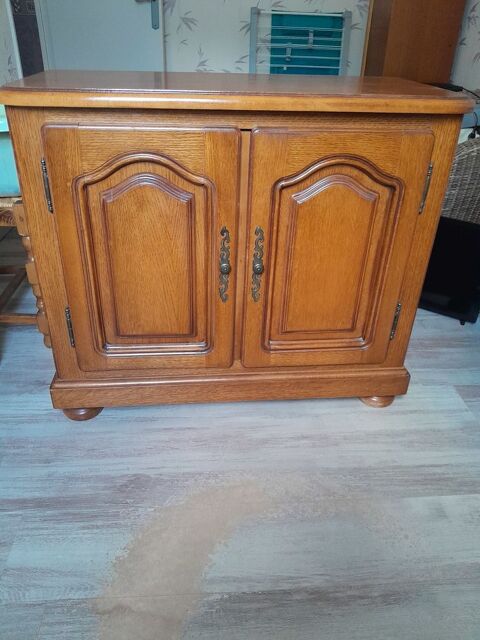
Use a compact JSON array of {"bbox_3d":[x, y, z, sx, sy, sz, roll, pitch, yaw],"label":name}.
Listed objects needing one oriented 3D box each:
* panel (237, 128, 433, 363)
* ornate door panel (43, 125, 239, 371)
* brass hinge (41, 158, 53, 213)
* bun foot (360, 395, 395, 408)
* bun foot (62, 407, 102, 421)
[{"bbox_3d":[0.206,-0.133,1.120,0.384,0.583,0.029,-1,30,-6],"label":"panel"},{"bbox_3d":[-0.201,-0.125,1.078,0.379,0.581,0.029,-1,30,-6],"label":"ornate door panel"},{"bbox_3d":[-0.390,-0.269,0.974,0.011,0.111,0.012,-1,30,-6],"label":"brass hinge"},{"bbox_3d":[0.400,0.211,1.385,0.102,0.055,0.102,-1,30,-6],"label":"bun foot"},{"bbox_3d":[-0.426,0.231,1.302,0.102,0.055,0.102,-1,30,-6],"label":"bun foot"}]

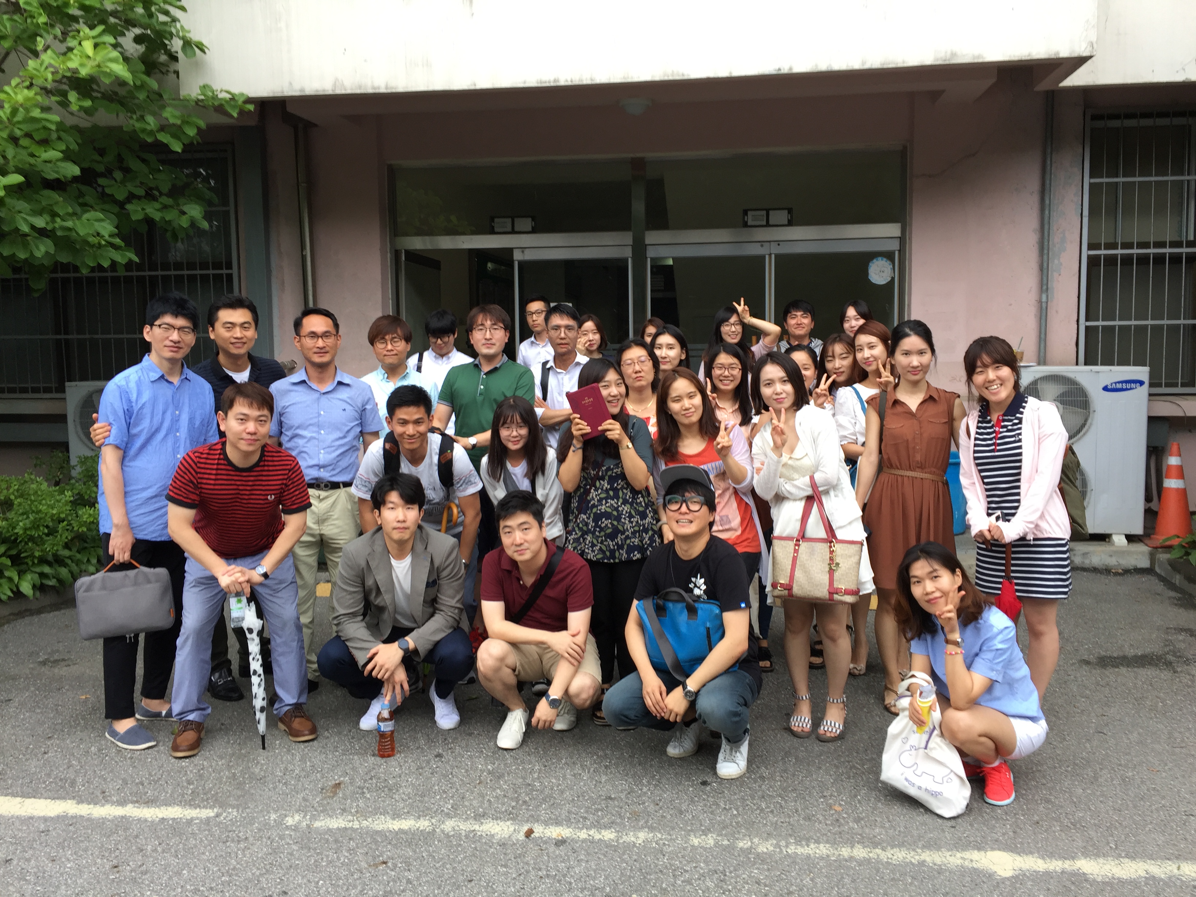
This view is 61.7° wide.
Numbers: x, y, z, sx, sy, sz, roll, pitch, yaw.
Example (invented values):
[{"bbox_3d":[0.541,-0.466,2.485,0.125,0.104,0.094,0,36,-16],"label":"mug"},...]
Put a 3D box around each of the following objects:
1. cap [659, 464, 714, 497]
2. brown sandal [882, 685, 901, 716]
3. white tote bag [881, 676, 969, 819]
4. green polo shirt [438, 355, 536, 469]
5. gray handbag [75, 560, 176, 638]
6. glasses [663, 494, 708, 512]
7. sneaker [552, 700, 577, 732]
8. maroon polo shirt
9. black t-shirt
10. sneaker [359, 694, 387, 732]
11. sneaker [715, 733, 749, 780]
[{"bbox_3d":[0.317,0.075,3.600,0.175,0.140,0.265,0,-27,14],"label":"cap"},{"bbox_3d":[1.308,1.109,4.458,0.088,0.090,0.240,0,5,7],"label":"brown sandal"},{"bbox_3d":[1.124,1.019,3.440,0.305,0.455,0.150,1,5,21],"label":"white tote bag"},{"bbox_3d":[-0.532,-0.126,4.878,0.490,0.650,0.290,-1,5,-2],"label":"green polo shirt"},{"bbox_3d":[-1.840,0.589,3.900,0.350,0.280,0.070,-7,7,-18],"label":"gray handbag"},{"bbox_3d":[0.337,0.204,3.645,0.147,0.053,0.145,1,-7,21],"label":"glasses"},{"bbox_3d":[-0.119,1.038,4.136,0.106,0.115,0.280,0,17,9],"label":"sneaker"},{"bbox_3d":[-0.250,0.587,4.100,0.450,0.480,0.340,-1,23,3],"label":"maroon polo shirt"},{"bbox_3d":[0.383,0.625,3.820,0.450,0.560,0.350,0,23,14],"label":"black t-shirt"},{"bbox_3d":[-0.911,1.098,4.274,0.105,0.110,0.280,0,5,13],"label":"sneaker"},{"bbox_3d":[0.506,1.104,3.683,0.105,0.110,0.285,0,5,13],"label":"sneaker"}]

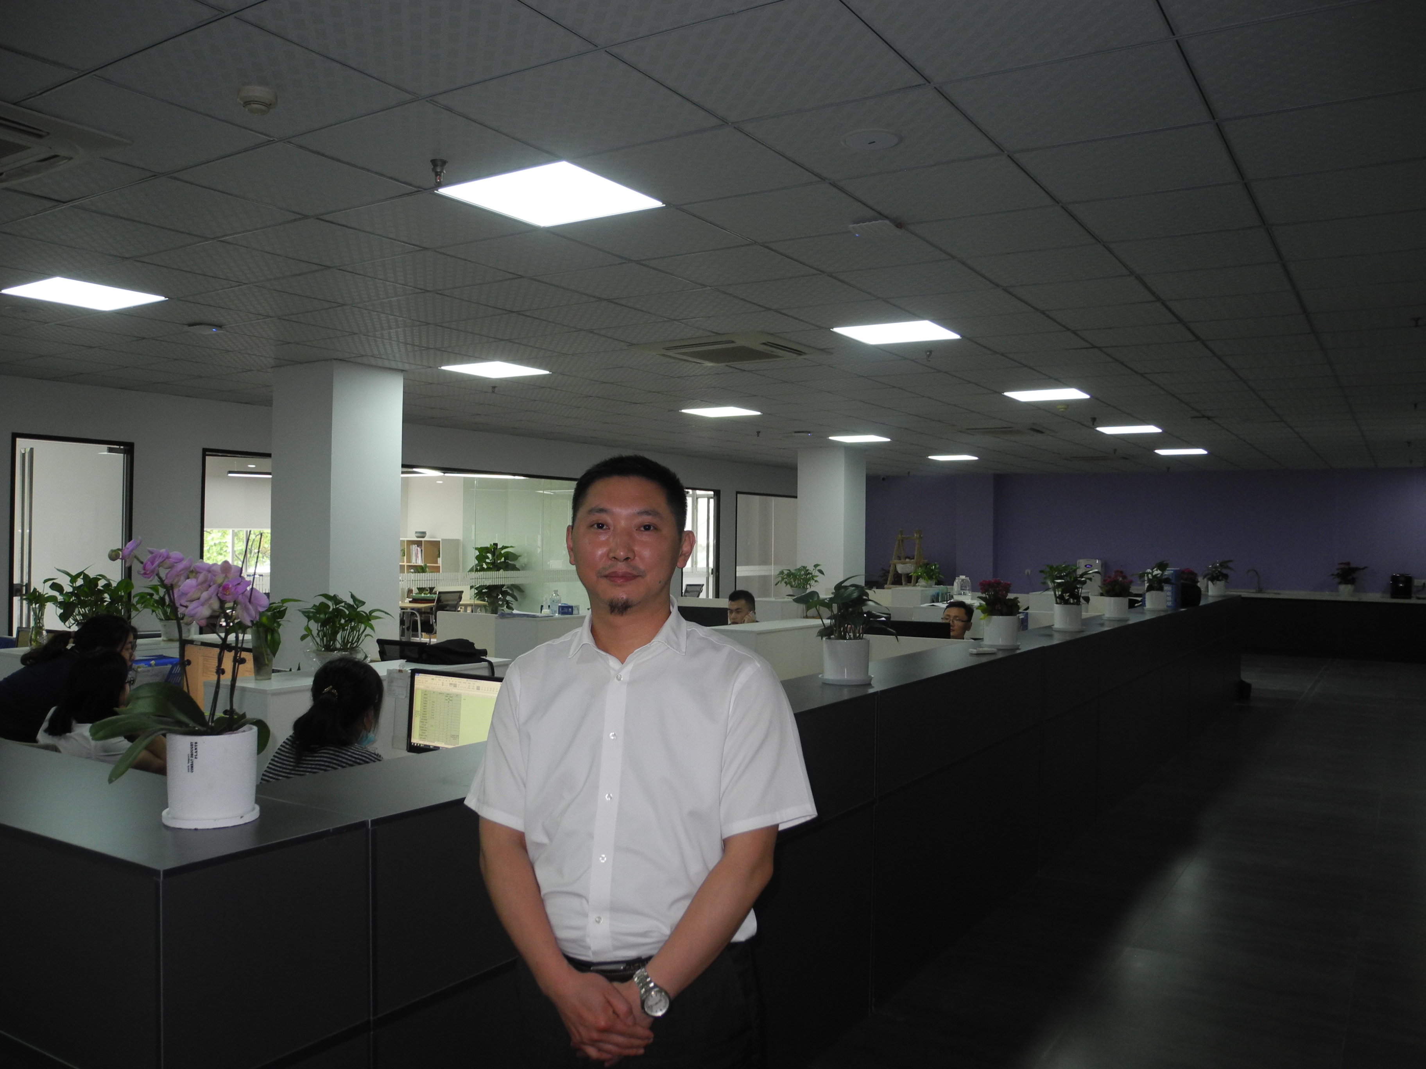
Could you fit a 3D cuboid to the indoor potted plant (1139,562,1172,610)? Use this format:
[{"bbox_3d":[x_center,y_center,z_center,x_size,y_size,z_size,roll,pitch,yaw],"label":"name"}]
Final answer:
[{"bbox_3d":[3.390,0.393,8.850,0.270,0.385,0.240,1,0,21],"label":"indoor potted plant"}]

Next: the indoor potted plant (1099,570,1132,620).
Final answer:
[{"bbox_3d":[2.680,0.405,7.660,0.220,0.325,0.220,1,0,19],"label":"indoor potted plant"}]

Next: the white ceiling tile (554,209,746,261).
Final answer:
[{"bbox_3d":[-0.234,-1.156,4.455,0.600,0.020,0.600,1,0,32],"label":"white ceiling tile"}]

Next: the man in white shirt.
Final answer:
[{"bbox_3d":[-0.110,0.728,1.716,0.510,1.690,0.330,1,0,7],"label":"man in white shirt"}]

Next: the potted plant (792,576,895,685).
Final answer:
[{"bbox_3d":[0.466,0.340,4.120,0.370,0.390,0.340,1,0,0],"label":"potted plant"}]

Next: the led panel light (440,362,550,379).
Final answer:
[{"bbox_3d":[-1.545,-1.168,8.238,0.600,0.020,0.600,1,0,32],"label":"led panel light"}]

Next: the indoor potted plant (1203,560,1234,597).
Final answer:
[{"bbox_3d":[5.108,0.444,11.650,0.295,0.371,0.280,1,0,0],"label":"indoor potted plant"}]

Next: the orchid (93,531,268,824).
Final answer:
[{"bbox_3d":[-0.931,0.256,2.020,0.285,0.500,0.250,1,0,-25],"label":"orchid"}]

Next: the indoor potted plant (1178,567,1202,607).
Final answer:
[{"bbox_3d":[3.940,0.433,9.550,0.220,0.340,0.210,1,0,22],"label":"indoor potted plant"}]

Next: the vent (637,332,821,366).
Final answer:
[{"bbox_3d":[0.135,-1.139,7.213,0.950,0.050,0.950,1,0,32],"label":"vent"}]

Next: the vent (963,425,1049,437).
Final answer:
[{"bbox_3d":[3.009,-1.051,12.066,0.850,0.060,0.850,1,0,32],"label":"vent"}]

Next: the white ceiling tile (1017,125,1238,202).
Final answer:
[{"bbox_3d":[1.278,-1.128,3.532,0.600,0.020,0.600,1,0,32],"label":"white ceiling tile"}]

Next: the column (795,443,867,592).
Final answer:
[{"bbox_3d":[1.518,0.288,14.874,0.700,2.742,0.600,1,0,32],"label":"column"}]

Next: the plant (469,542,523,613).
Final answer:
[{"bbox_3d":[-2.590,0.849,13.697,0.620,1.500,0.600,1,0,0],"label":"plant"}]

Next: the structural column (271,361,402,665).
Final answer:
[{"bbox_3d":[-2.640,0.200,8.043,0.670,2.742,0.600,1,0,32],"label":"structural column"}]

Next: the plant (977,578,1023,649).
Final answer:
[{"bbox_3d":[1.368,0.379,5.500,0.212,0.337,0.200,1,0,0],"label":"plant"}]

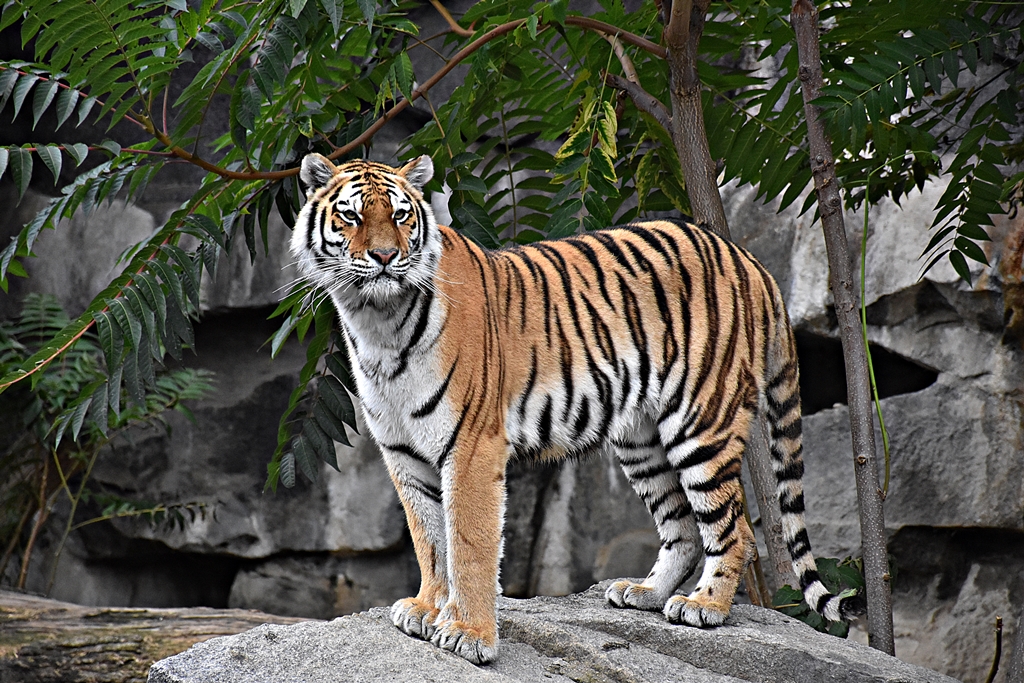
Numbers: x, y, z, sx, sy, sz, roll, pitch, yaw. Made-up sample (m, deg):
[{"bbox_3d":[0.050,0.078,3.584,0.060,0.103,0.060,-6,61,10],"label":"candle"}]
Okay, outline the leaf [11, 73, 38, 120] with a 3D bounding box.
[{"bbox_3d":[-1.068,-0.532,13.050,0.037,0.116,0.035,31,-10,0],"label":"leaf"}]

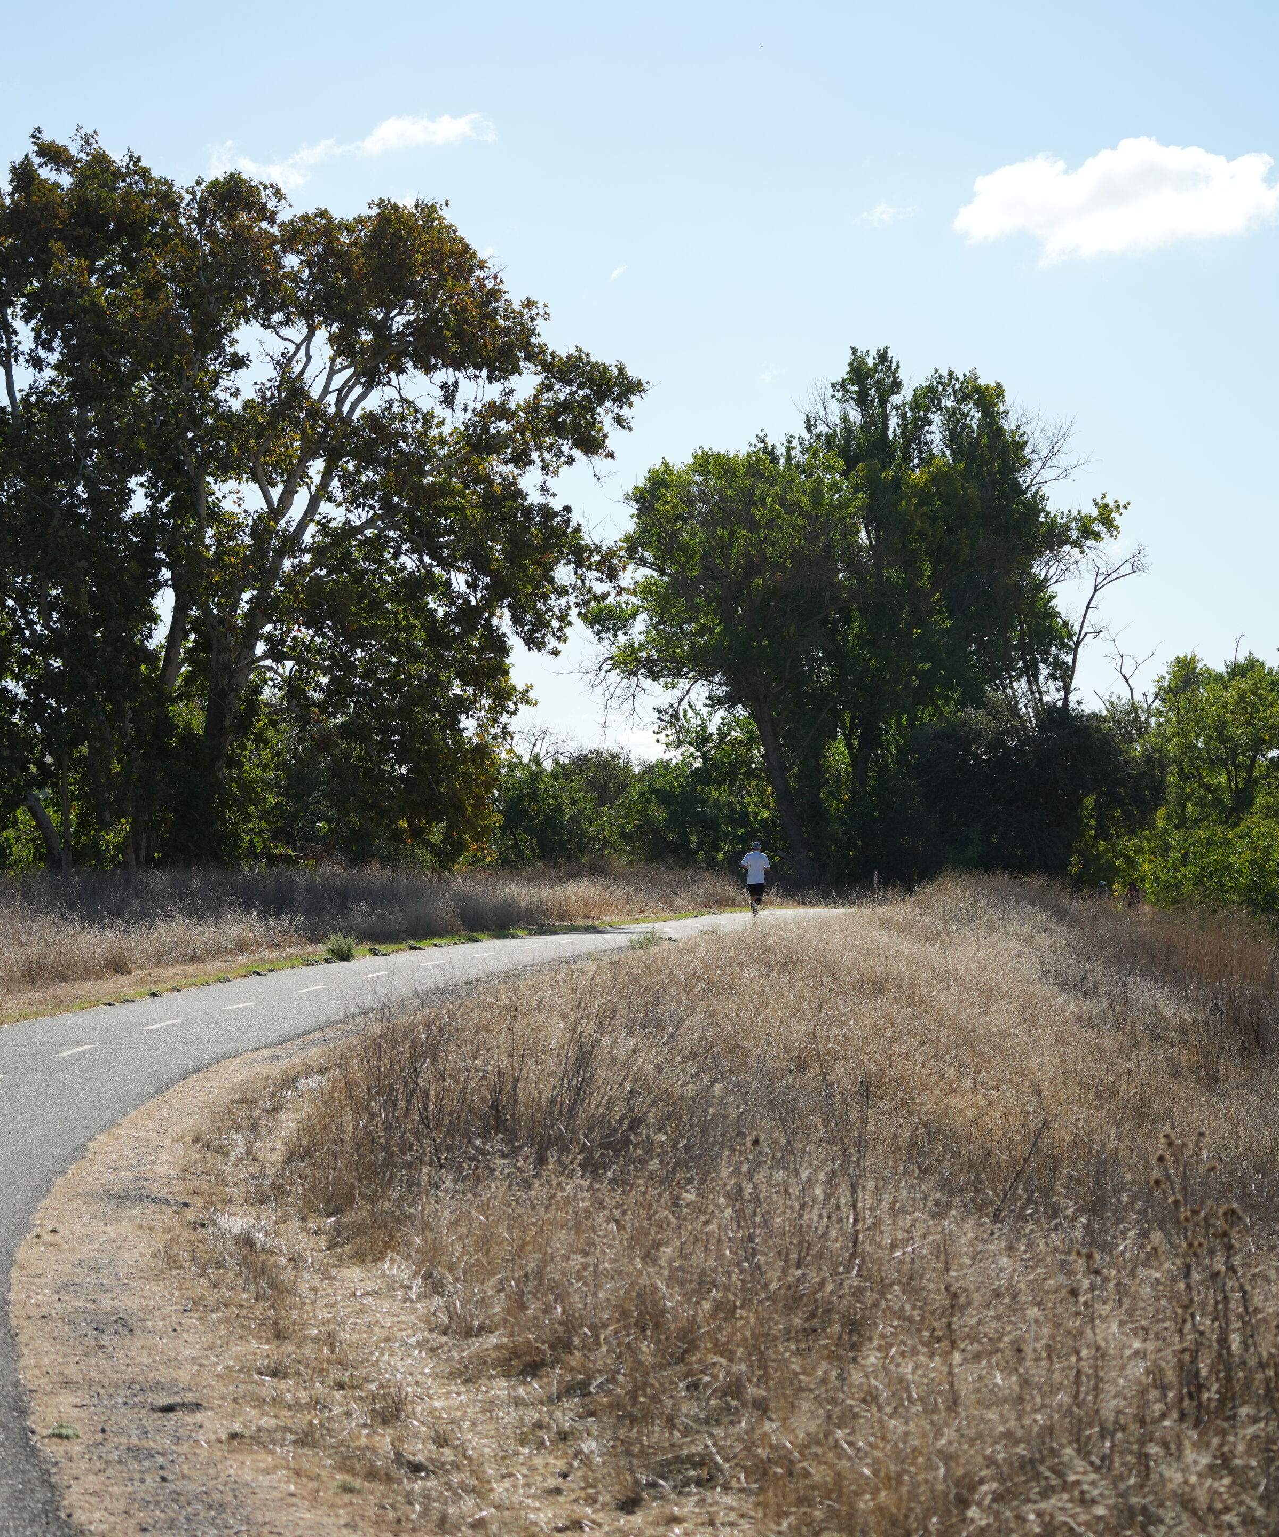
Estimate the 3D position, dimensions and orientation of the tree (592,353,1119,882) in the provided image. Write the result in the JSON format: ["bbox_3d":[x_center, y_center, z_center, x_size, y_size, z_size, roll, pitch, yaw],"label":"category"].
[{"bbox_3d":[6.050,-4.200,112.000,14.400,15.000,12.500,0,-1,0],"label":"tree"}]

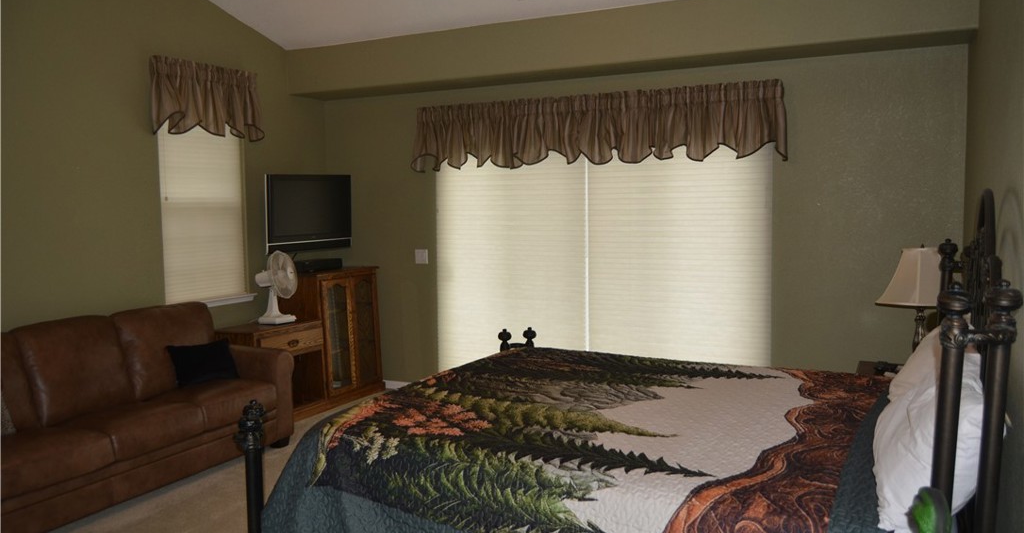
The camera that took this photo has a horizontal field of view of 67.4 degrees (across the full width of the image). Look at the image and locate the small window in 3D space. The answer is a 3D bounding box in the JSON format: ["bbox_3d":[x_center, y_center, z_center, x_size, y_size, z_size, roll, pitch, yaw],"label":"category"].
[{"bbox_3d":[-2.122,-0.388,5.301,0.110,1.250,0.760,1,5,25],"label":"small window"}]

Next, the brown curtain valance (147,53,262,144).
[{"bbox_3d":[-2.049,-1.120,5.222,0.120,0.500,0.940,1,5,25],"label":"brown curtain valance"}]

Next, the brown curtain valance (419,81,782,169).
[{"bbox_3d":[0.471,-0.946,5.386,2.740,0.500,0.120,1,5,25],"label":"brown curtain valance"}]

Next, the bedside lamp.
[{"bbox_3d":[2.084,0.219,3.913,0.455,0.650,0.455,1,5,25],"label":"bedside lamp"}]

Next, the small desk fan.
[{"bbox_3d":[-1.689,0.145,5.533,0.310,0.515,0.340,1,5,19],"label":"small desk fan"}]

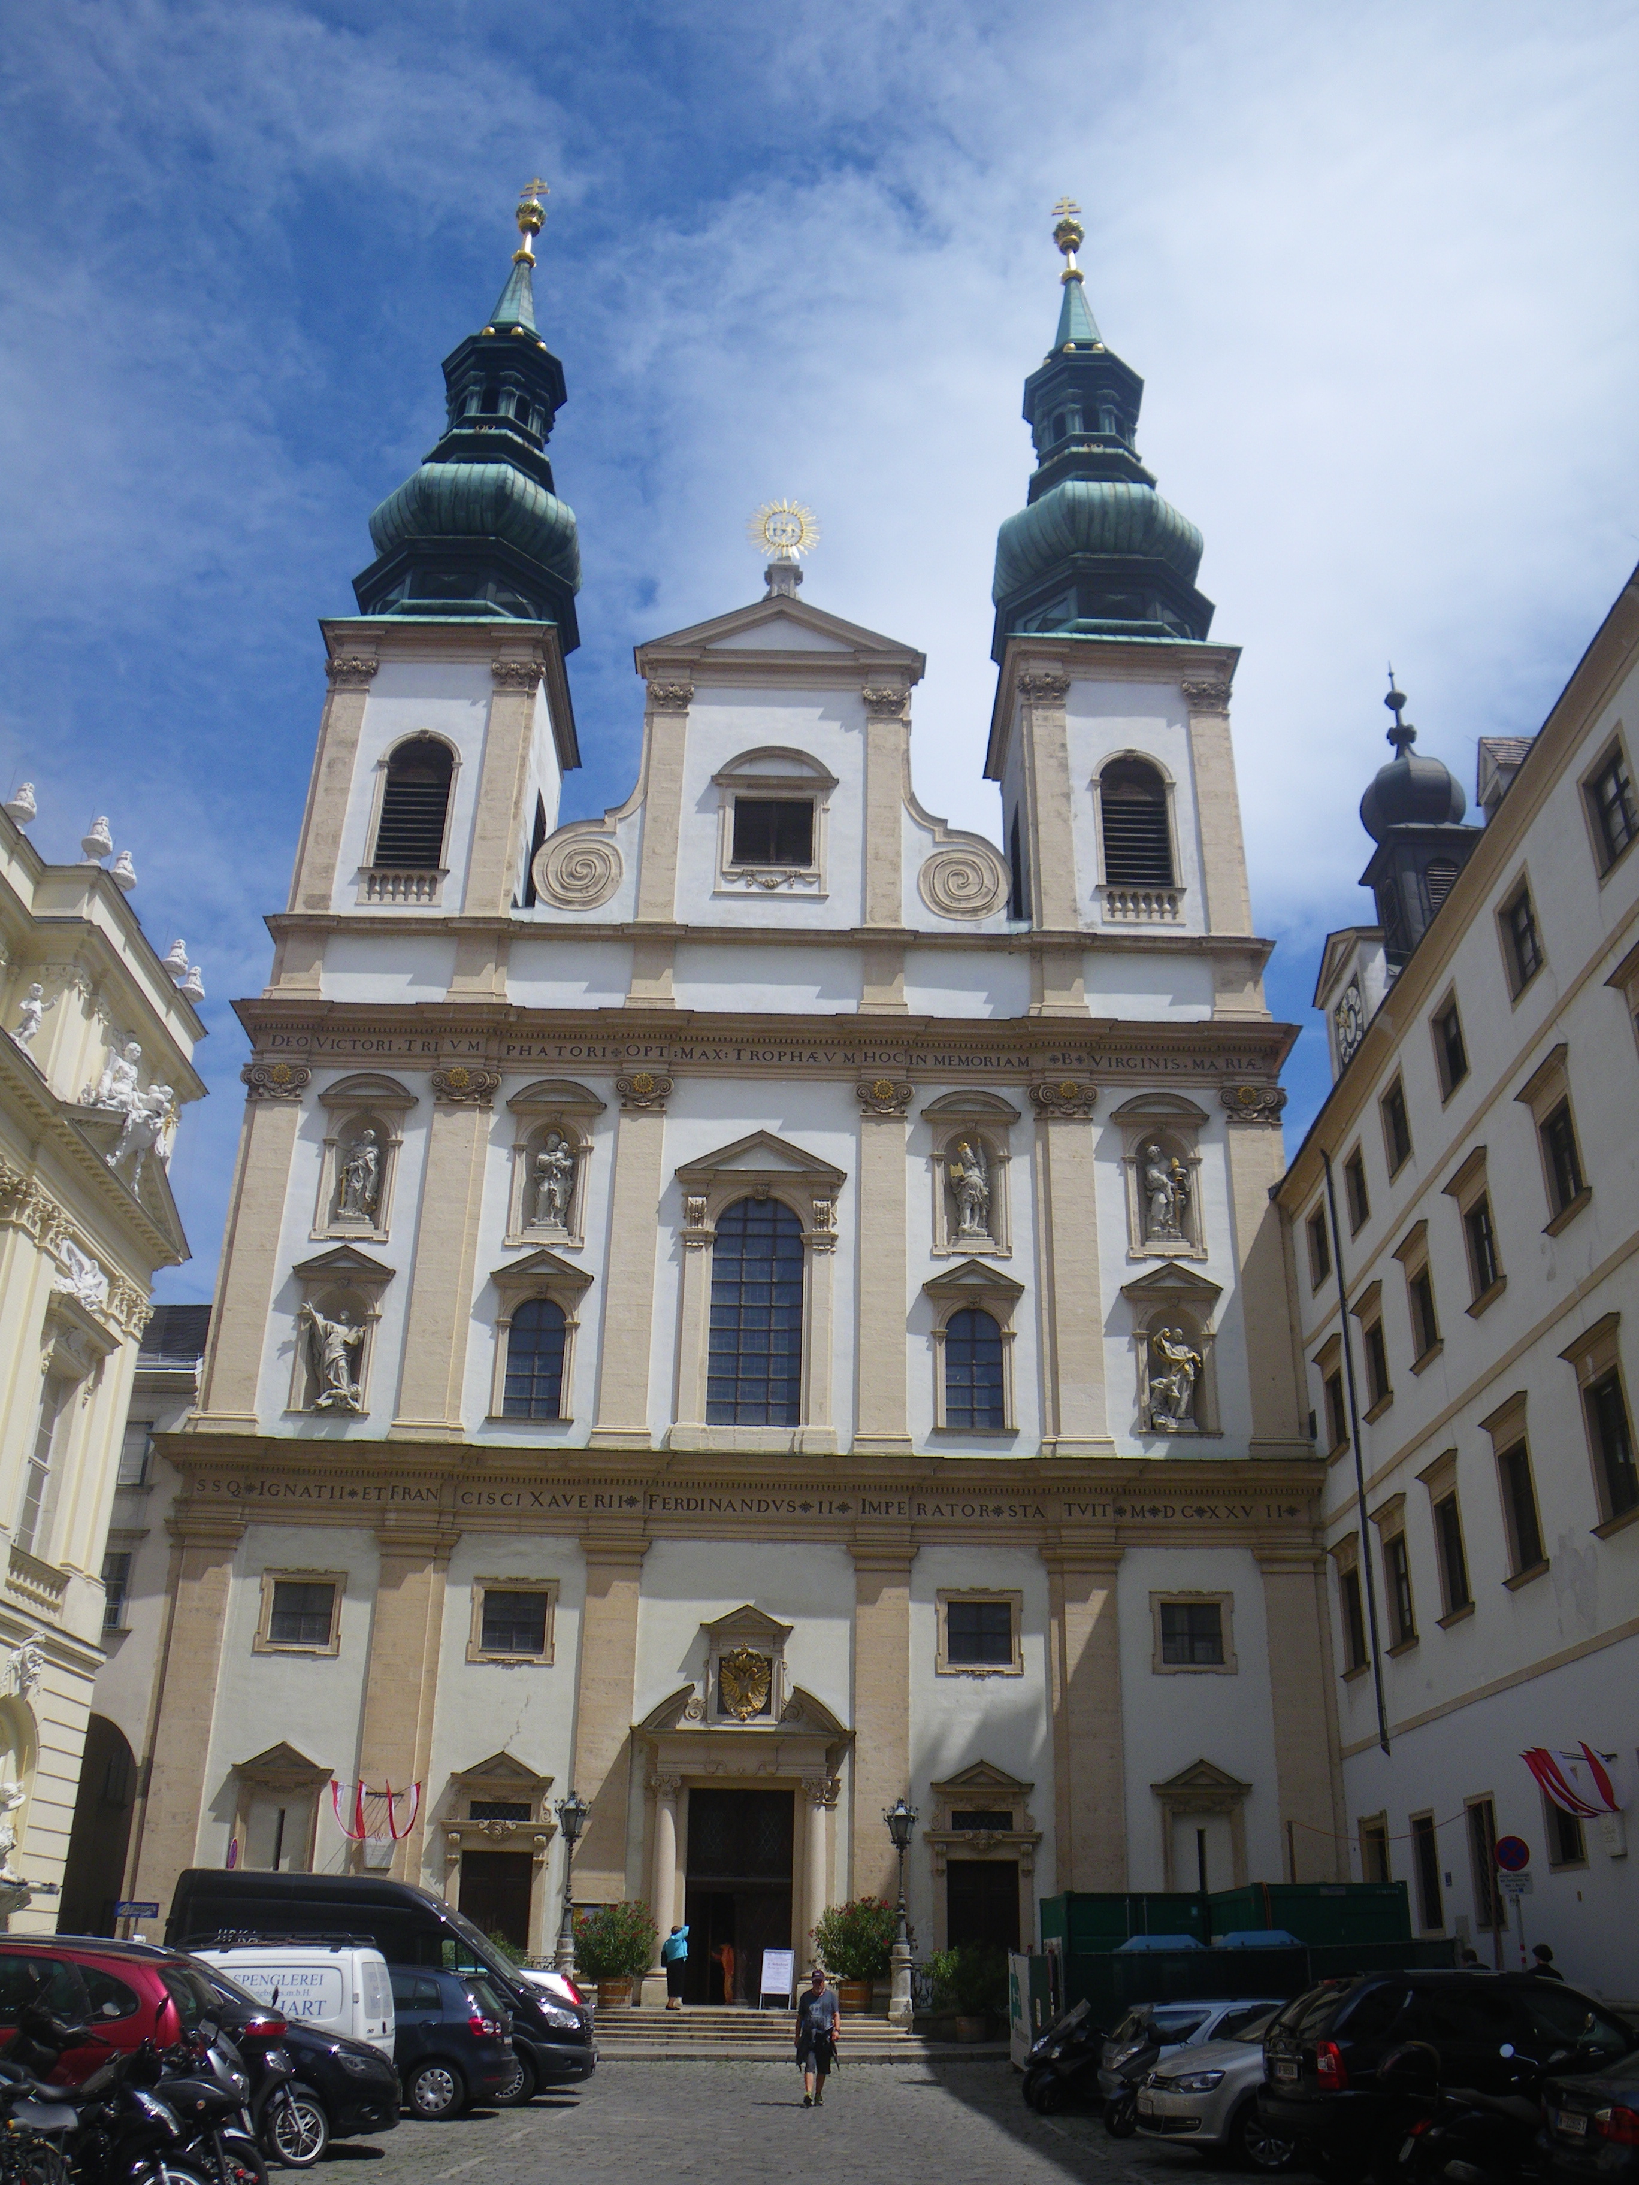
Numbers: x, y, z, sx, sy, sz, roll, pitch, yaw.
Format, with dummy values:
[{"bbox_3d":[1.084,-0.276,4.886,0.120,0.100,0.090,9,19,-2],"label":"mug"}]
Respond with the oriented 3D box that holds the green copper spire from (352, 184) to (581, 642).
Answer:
[{"bbox_3d":[-11.690,-24.692,64.070,7.200,24.881,7.200,1,-26,-1],"label":"green copper spire"}]

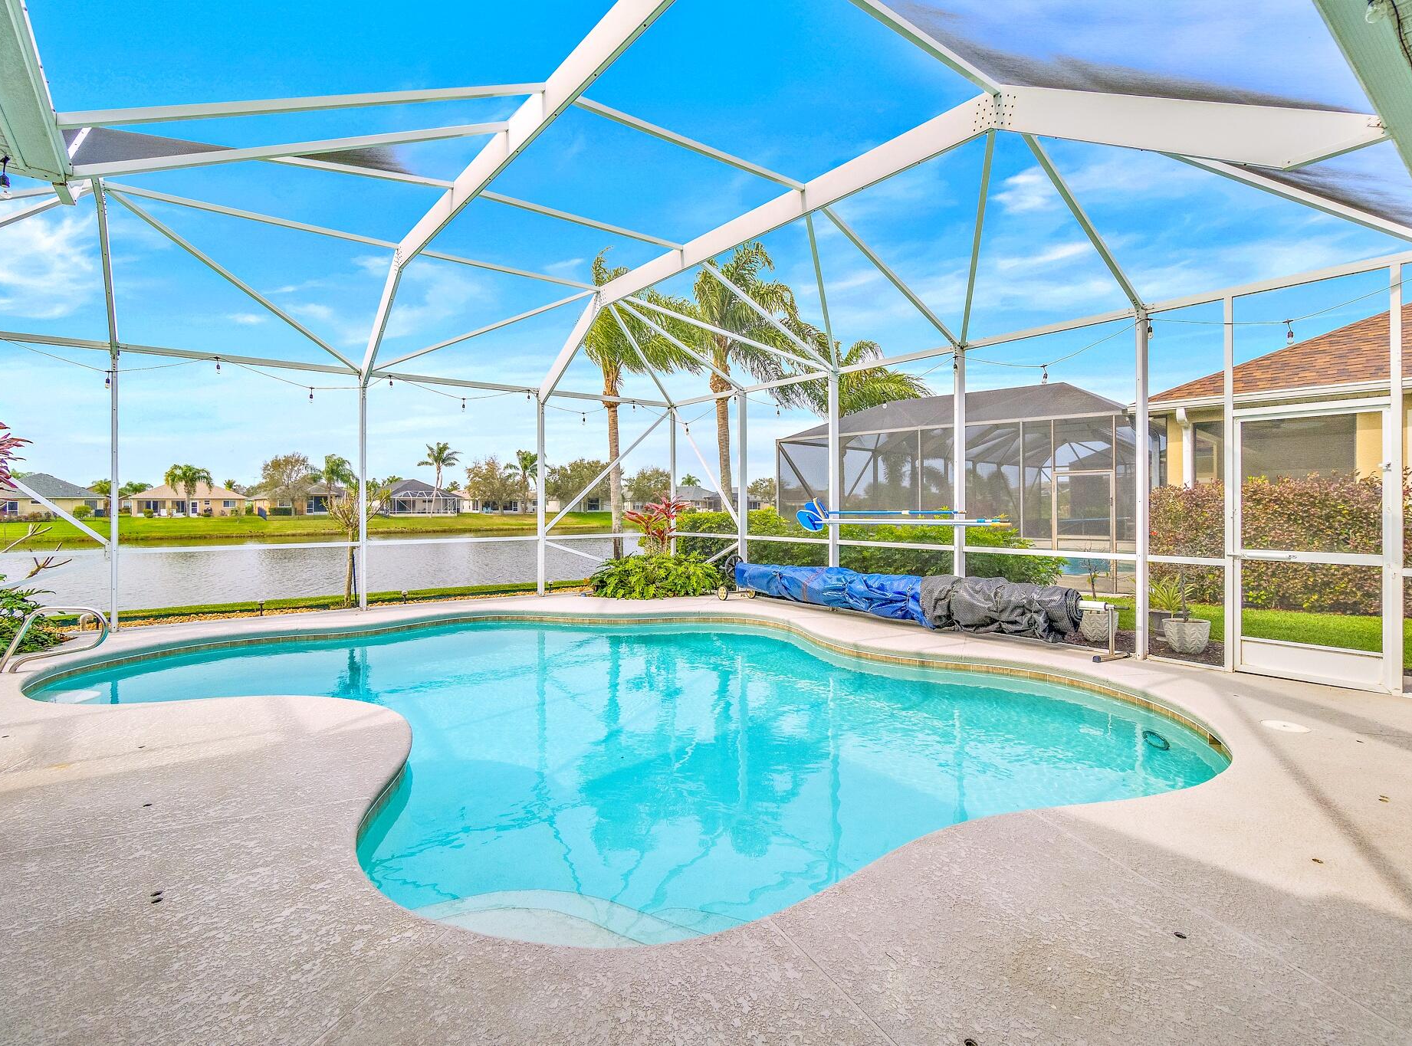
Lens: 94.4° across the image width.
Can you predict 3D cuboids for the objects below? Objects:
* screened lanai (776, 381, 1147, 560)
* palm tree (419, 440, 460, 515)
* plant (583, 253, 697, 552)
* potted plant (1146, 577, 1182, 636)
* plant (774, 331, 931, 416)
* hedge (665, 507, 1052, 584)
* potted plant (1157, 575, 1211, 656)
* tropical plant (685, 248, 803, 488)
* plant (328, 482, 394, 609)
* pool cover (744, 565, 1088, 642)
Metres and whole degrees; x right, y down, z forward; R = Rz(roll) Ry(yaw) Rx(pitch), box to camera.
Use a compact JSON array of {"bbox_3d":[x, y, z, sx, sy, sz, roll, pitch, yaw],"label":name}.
[{"bbox_3d":[8.457,-0.875,17.607,6.900,3.800,13.000,1,2,40],"label":"screened lanai"},{"bbox_3d":[-38.191,-6.150,92.881,5.700,10.900,5.600,0,1,0],"label":"palm tree"},{"bbox_3d":[-1.439,-2.543,15.144,2.800,7.750,2.900,0,1,0],"label":"plant"},{"bbox_3d":[4.994,0.891,7.173,0.530,0.720,0.520,0,1,0],"label":"potted plant"},{"bbox_3d":[3.966,-1.959,17.959,4.300,6.450,4.000,0,1,0],"label":"plant"},{"bbox_3d":[1.746,0.519,9.828,1.100,1.380,6.485,-1,2,-40],"label":"hedge"},{"bbox_3d":[4.613,0.881,6.323,0.410,0.780,0.410,0,1,0],"label":"potted plant"},{"bbox_3d":[1.047,-2.501,14.445,2.900,7.600,3.000,0,1,0],"label":"tropical plant"},{"bbox_3d":[-4.873,0.313,9.210,0.860,1.820,0.840,0,1,0],"label":"plant"},{"bbox_3d":[1.948,0.815,7.842,0.520,0.600,4.689,-1,2,-40],"label":"pool cover"}]

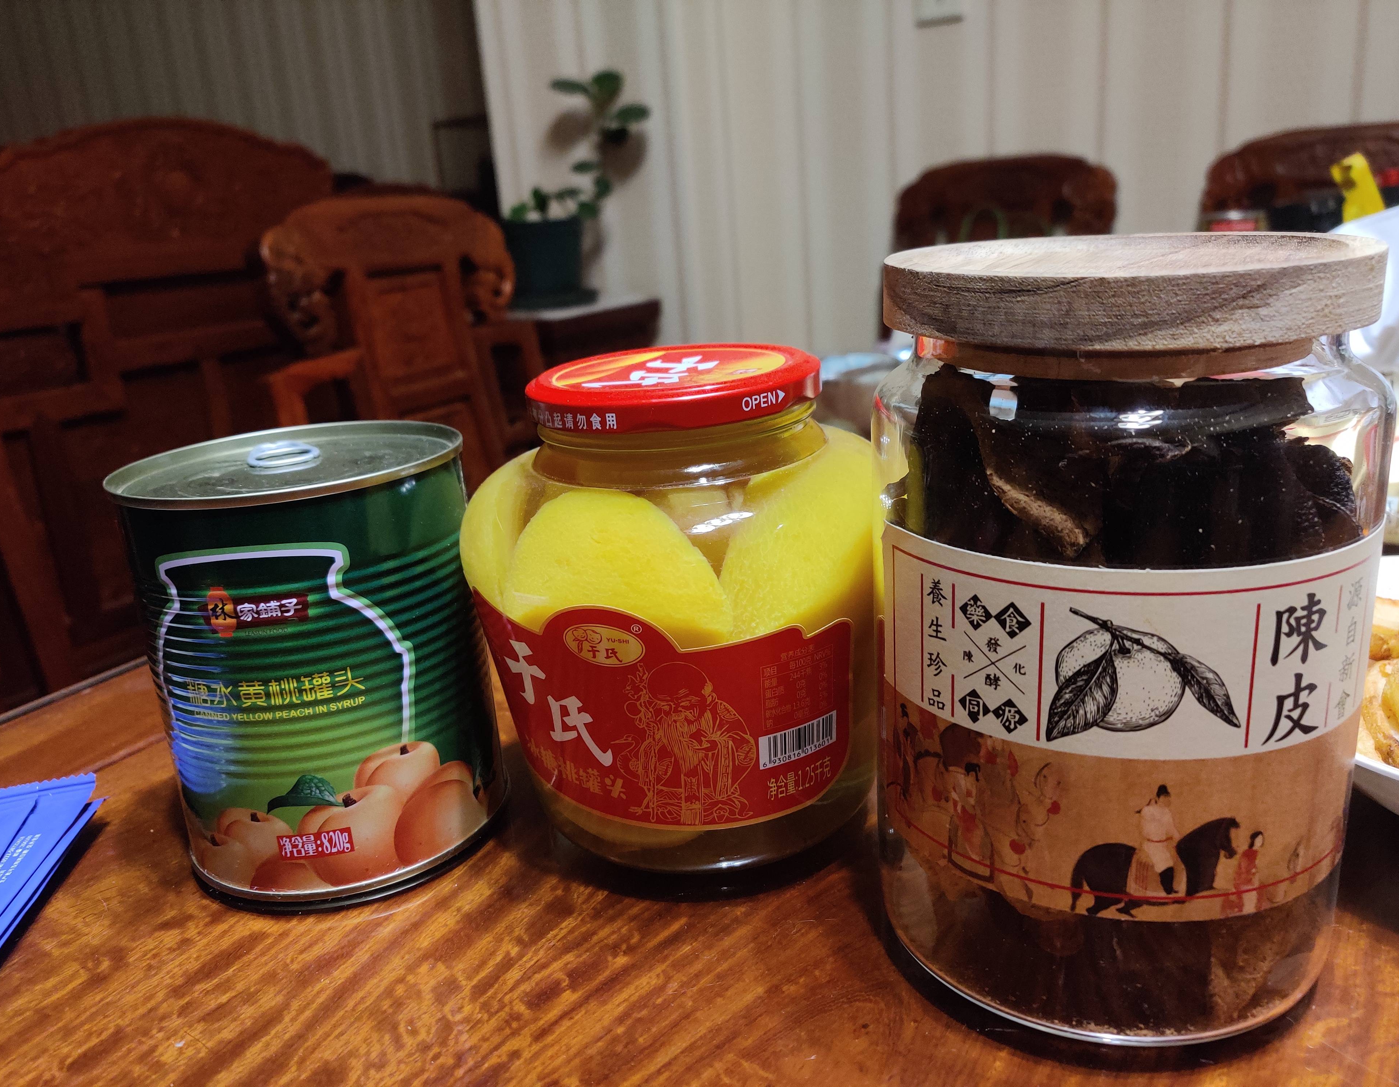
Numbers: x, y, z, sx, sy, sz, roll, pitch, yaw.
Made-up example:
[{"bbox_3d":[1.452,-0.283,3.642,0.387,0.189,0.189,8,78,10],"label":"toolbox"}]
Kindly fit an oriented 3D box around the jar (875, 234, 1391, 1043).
[{"bbox_3d":[0.098,0.017,0.273,0.111,0.169,0.111,-4,17,1],"label":"jar"}]

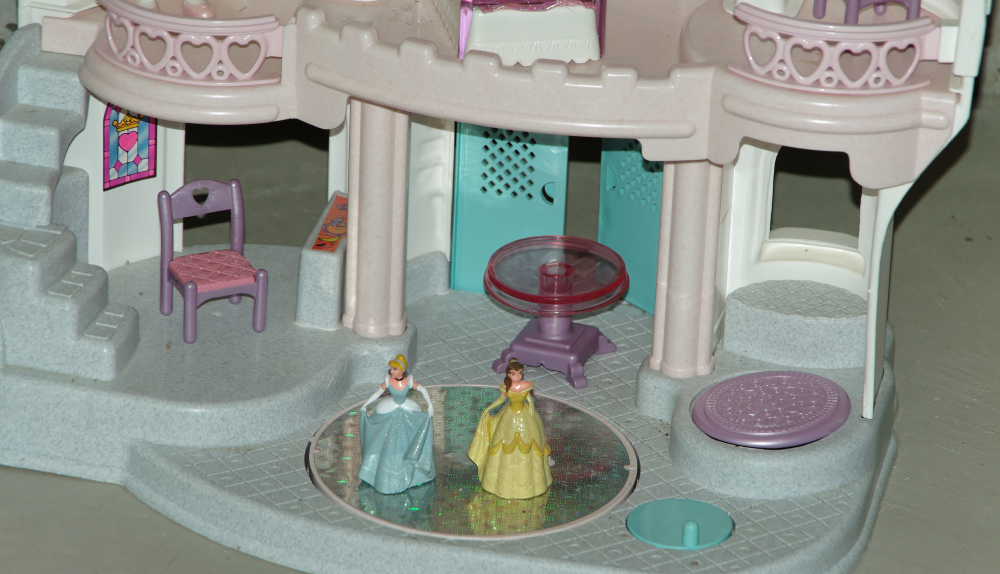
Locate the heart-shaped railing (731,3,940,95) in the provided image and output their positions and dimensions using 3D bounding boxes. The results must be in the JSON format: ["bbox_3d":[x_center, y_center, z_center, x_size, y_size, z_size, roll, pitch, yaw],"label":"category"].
[{"bbox_3d":[0.205,-0.148,3.457,0.125,0.042,0.034,4,27,4],"label":"heart-shaped railing"}]

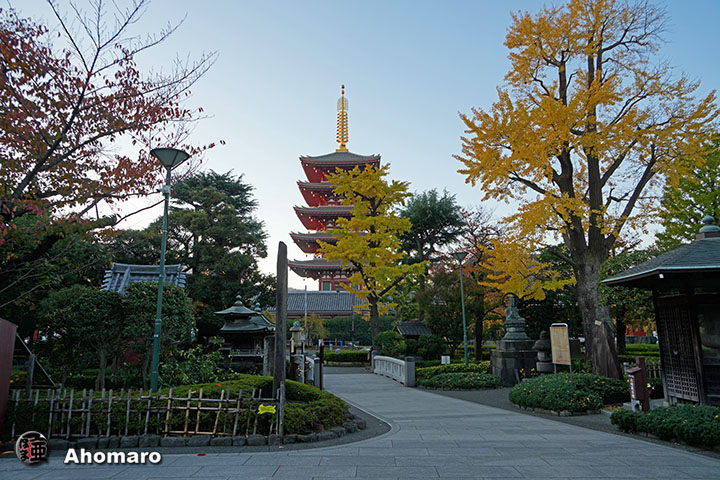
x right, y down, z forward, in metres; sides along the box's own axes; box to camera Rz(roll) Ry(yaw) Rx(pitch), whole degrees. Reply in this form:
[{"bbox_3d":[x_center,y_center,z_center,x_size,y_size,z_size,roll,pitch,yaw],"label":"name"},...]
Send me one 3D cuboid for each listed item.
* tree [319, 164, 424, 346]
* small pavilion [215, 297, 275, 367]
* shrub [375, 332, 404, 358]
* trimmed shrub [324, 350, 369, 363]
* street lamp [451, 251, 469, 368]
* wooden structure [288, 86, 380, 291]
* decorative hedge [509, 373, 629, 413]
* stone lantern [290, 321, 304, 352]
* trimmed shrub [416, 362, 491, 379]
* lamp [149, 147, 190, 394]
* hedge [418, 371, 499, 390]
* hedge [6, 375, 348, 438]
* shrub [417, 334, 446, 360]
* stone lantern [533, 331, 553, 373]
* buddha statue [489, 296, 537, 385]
[{"bbox_3d":[0.625,1.058,24.733,5.500,10.300,5.200,0,-11,0],"label":"tree"},{"bbox_3d":[-5.291,4.336,22.086,2.600,3.450,2.600,1,-12,-8],"label":"small pavilion"},{"bbox_3d":[1.351,4.871,21.773,1.400,1.500,1.350,0,-11,0],"label":"shrub"},{"bbox_3d":[-0.896,7.216,29.656,3.200,0.800,1.500,0,-12,0],"label":"trimmed shrub"},{"bbox_3d":[3.942,2.687,18.215,0.650,4.550,0.650,0,-11,0],"label":"street lamp"},{"bbox_3d":[-3.525,-8.124,95.590,17.000,49.000,17.000,-1,-12,1],"label":"wooden structure"},{"bbox_3d":[4.694,3.247,10.374,2.750,0.630,1.950,4,-11,-20],"label":"decorative hedge"},{"bbox_3d":[-2.733,4.683,20.991,0.650,2.200,0.650,0,-12,0],"label":"stone lantern"},{"bbox_3d":[3.613,5.057,18.354,2.950,0.570,1.500,0,-12,0],"label":"trimmed shrub"},{"bbox_3d":[-3.277,0.680,7.914,0.680,4.630,0.680,0,-11,0],"label":"lamp"},{"bbox_3d":[2.867,3.947,13.550,2.500,0.450,1.450,0,-11,0],"label":"hedge"},{"bbox_3d":[-2.724,3.059,9.176,5.100,0.830,3.800,0,-12,-4],"label":"hedge"},{"bbox_3d":[3.775,5.817,25.343,1.600,1.550,1.500,0,-12,0],"label":"shrub"},{"bbox_3d":[6.709,4.215,17.502,0.800,1.700,0.800,0,-12,0],"label":"stone lantern"},{"bbox_3d":[4.643,2.977,14.648,1.300,2.750,1.300,4,-11,-20],"label":"buddha statue"}]

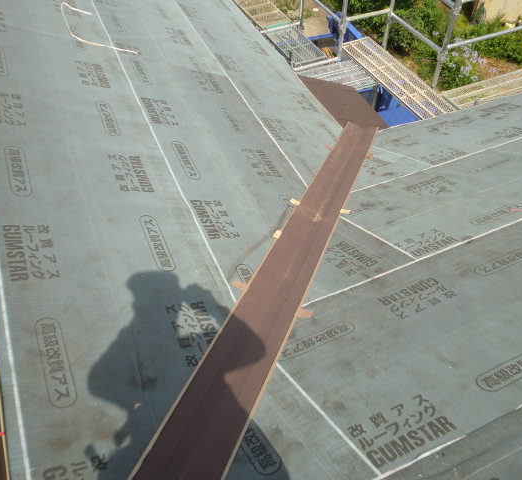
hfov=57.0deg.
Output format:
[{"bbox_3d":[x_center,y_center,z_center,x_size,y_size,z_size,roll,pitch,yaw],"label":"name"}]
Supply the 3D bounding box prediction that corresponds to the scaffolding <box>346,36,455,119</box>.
[{"bbox_3d":[1.445,-1.691,5.098,0.400,0.055,1.760,-19,52,-14],"label":"scaffolding"}]

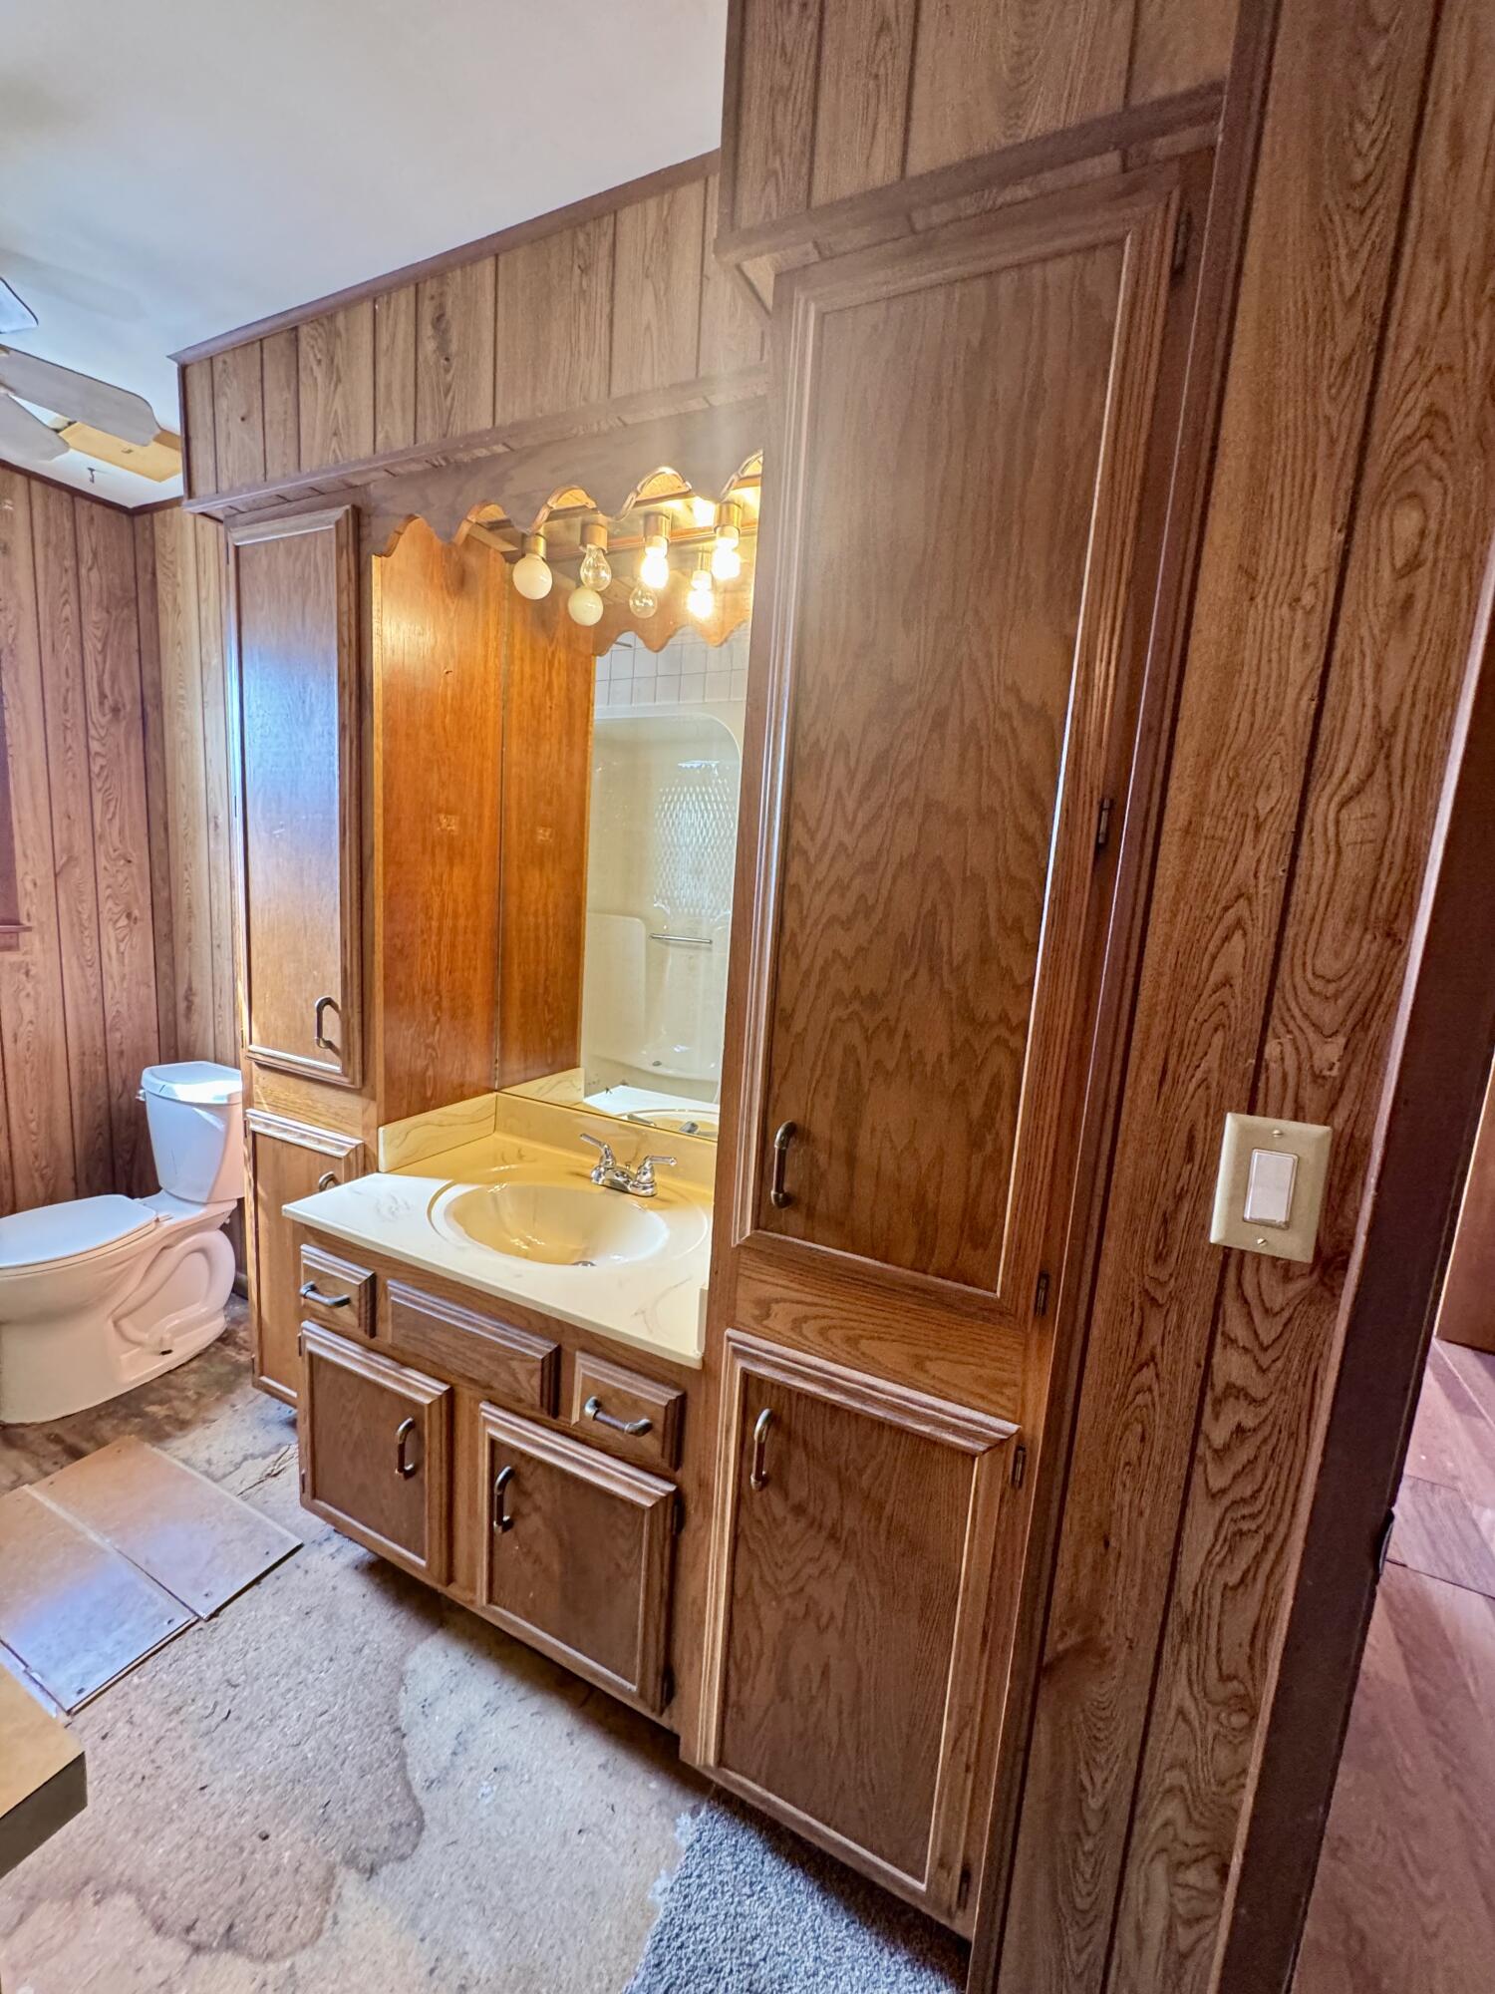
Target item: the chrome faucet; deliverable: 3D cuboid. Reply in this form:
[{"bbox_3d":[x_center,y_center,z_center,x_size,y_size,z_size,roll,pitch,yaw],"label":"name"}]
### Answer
[{"bbox_3d":[-0.277,0.361,1.697,0.251,0.096,0.134,8,10,25],"label":"chrome faucet"}]

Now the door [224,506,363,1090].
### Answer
[{"bbox_3d":[-0.935,-0.391,1.666,0.379,1.121,0.025,8,10,25],"label":"door"}]

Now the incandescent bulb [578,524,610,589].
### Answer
[{"bbox_3d":[-0.304,-0.877,1.616,0.061,0.120,0.061,4,9,-1],"label":"incandescent bulb"}]

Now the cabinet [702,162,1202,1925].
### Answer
[{"bbox_3d":[0.280,0.177,1.223,0.447,2.035,0.574,8,10,25],"label":"cabinet"}]

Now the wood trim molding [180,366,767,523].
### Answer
[{"bbox_3d":[-0.555,-0.936,1.396,1.392,0.039,0.034,8,10,25],"label":"wood trim molding"}]

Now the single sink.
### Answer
[{"bbox_3d":[-0.371,0.494,1.548,0.464,0.134,0.301,8,10,25],"label":"single sink"}]

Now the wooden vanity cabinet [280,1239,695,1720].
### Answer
[{"bbox_3d":[-0.355,0.750,1.621,0.876,0.626,0.587,8,10,25],"label":"wooden vanity cabinet"}]

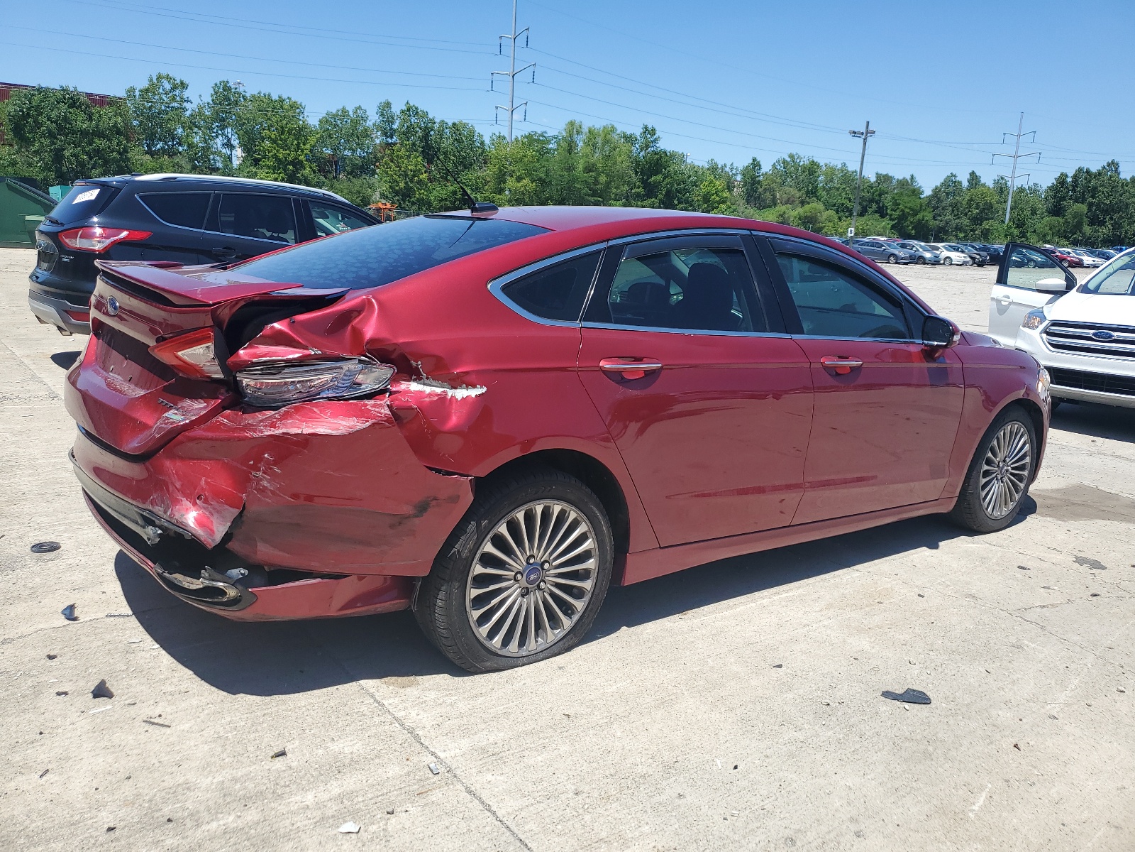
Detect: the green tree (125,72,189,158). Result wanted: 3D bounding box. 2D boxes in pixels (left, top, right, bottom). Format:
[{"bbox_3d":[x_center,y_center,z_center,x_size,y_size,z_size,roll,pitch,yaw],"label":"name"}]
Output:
[{"bbox_3d":[-20.507,-13.709,43.000,3.400,8.300,3.400,-3,14,-25],"label":"green tree"}]

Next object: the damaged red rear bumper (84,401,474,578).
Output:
[{"bbox_3d":[-1.136,0.031,2.802,0.840,0.520,1.860,-5,14,-36],"label":"damaged red rear bumper"}]

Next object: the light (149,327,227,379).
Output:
[{"bbox_3d":[-1.004,-0.189,2.253,0.300,0.160,0.120,11,15,32],"label":"light"}]

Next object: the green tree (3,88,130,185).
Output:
[{"bbox_3d":[-23.362,-12.336,40.000,6.200,7.200,6.000,-5,14,-30],"label":"green tree"}]

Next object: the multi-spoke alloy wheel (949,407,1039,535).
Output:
[{"bbox_3d":[2.126,0.202,4.339,0.667,0.665,0.235,-6,15,-36],"label":"multi-spoke alloy wheel"}]

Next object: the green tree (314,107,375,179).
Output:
[{"bbox_3d":[-13.985,-15.808,53.926,3.800,8.350,3.800,-1,13,-14],"label":"green tree"}]

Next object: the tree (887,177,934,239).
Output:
[{"bbox_3d":[36.901,-22.647,92.956,4.900,8.610,4.900,8,14,22],"label":"tree"}]

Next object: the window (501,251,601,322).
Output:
[{"bbox_3d":[-0.033,-0.435,2.663,0.400,0.240,0.060,-4,-11,-30],"label":"window"}]

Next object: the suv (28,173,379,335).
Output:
[{"bbox_3d":[-2.983,-1.617,8.840,1.850,1.690,4.520,15,17,43],"label":"suv"}]

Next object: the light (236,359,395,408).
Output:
[{"bbox_3d":[-0.665,-0.124,2.263,0.420,0.130,0.130,3,12,0],"label":"light"}]

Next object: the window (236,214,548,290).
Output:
[{"bbox_3d":[-0.651,-0.641,3.056,0.790,0.120,1.250,-26,26,-30],"label":"window"}]

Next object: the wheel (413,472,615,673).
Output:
[{"bbox_3d":[-0.158,0.429,2.680,0.667,0.640,0.235,-6,15,-36],"label":"wheel"}]

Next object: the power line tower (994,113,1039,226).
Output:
[{"bbox_3d":[79.516,-42.837,152.771,1.000,24.970,8.400,-7,16,-36],"label":"power line tower"}]

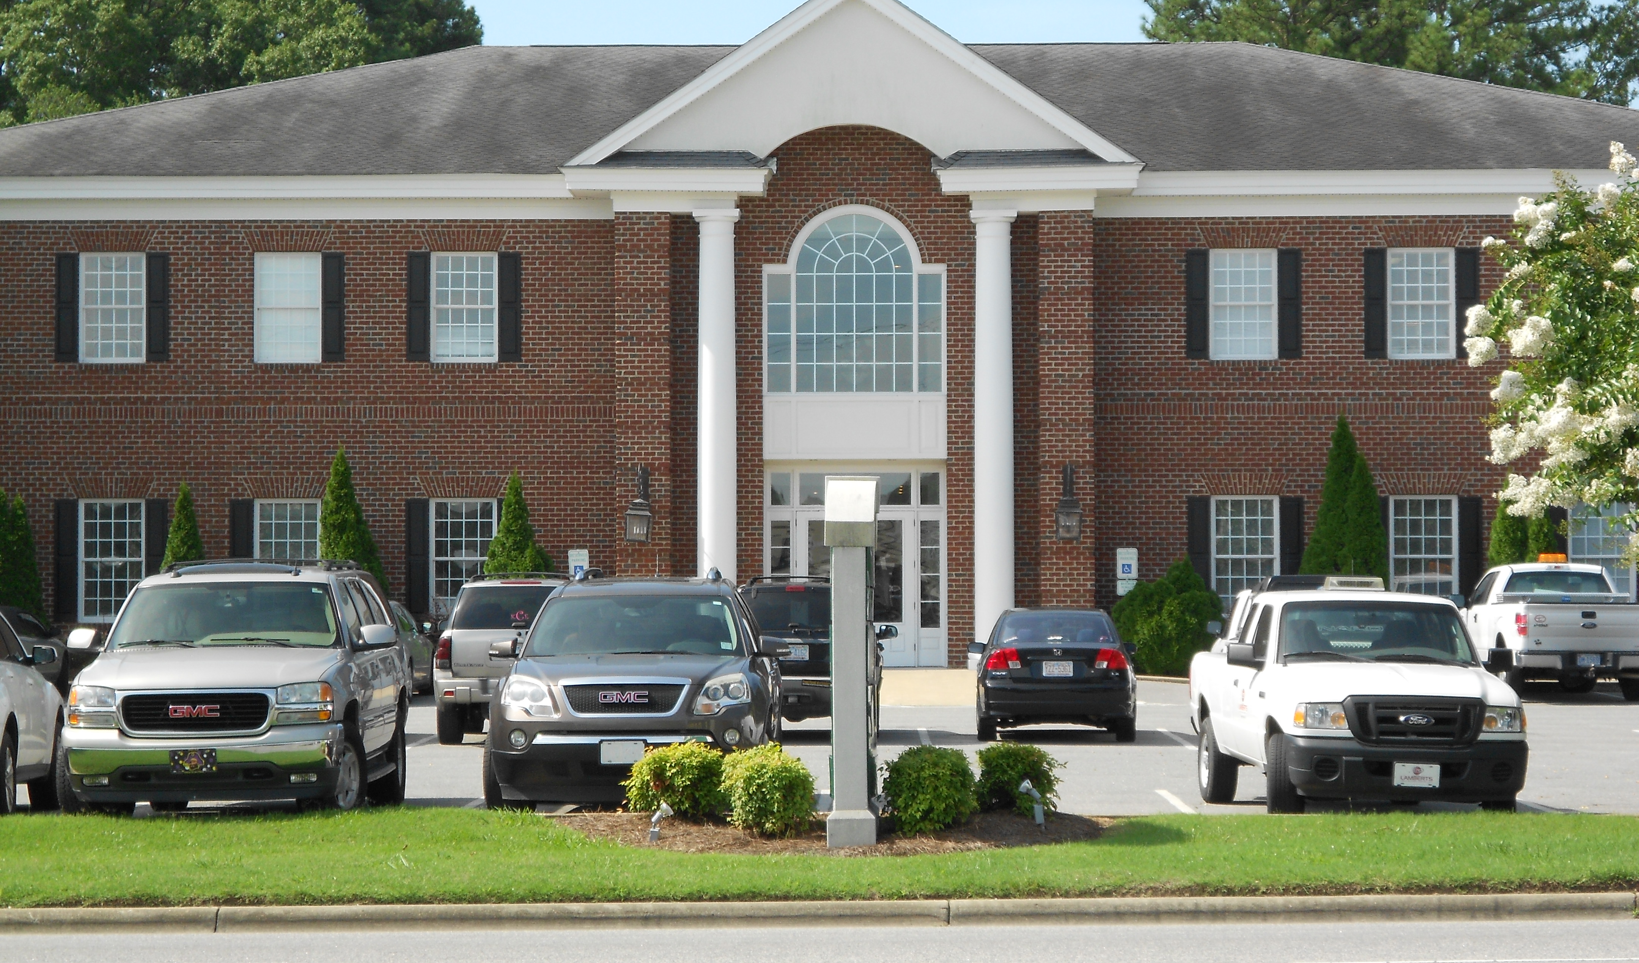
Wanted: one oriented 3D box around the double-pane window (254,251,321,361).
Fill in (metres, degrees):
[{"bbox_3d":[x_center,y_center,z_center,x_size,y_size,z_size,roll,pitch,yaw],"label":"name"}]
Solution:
[{"bbox_3d":[-8.145,-2.660,62.457,1.040,1.705,0.120,0,-2,1],"label":"double-pane window"}]

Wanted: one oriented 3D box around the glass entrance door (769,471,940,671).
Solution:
[{"bbox_3d":[0.546,1.301,61.993,2.788,3.051,0.150,0,-1,0],"label":"glass entrance door"}]

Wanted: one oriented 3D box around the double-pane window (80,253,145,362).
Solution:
[{"bbox_3d":[-10.888,-2.675,62.700,1.029,1.709,0.120,0,-2,2],"label":"double-pane window"}]

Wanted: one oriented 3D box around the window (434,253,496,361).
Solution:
[{"bbox_3d":[-5.453,-2.676,62.547,1.033,1.697,0.120,0,-2,2],"label":"window"}]

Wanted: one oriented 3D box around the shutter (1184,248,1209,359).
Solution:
[{"bbox_3d":[5.822,-2.728,62.678,0.371,1.699,0.050,0,-1,0],"label":"shutter"}]

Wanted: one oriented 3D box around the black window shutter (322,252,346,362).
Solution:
[{"bbox_3d":[-7.438,-2.663,62.373,0.369,1.692,0.050,0,-2,1],"label":"black window shutter"}]

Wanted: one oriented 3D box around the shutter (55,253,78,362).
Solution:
[{"bbox_3d":[-11.533,-2.660,62.425,0.368,1.687,0.050,0,-2,1],"label":"shutter"}]

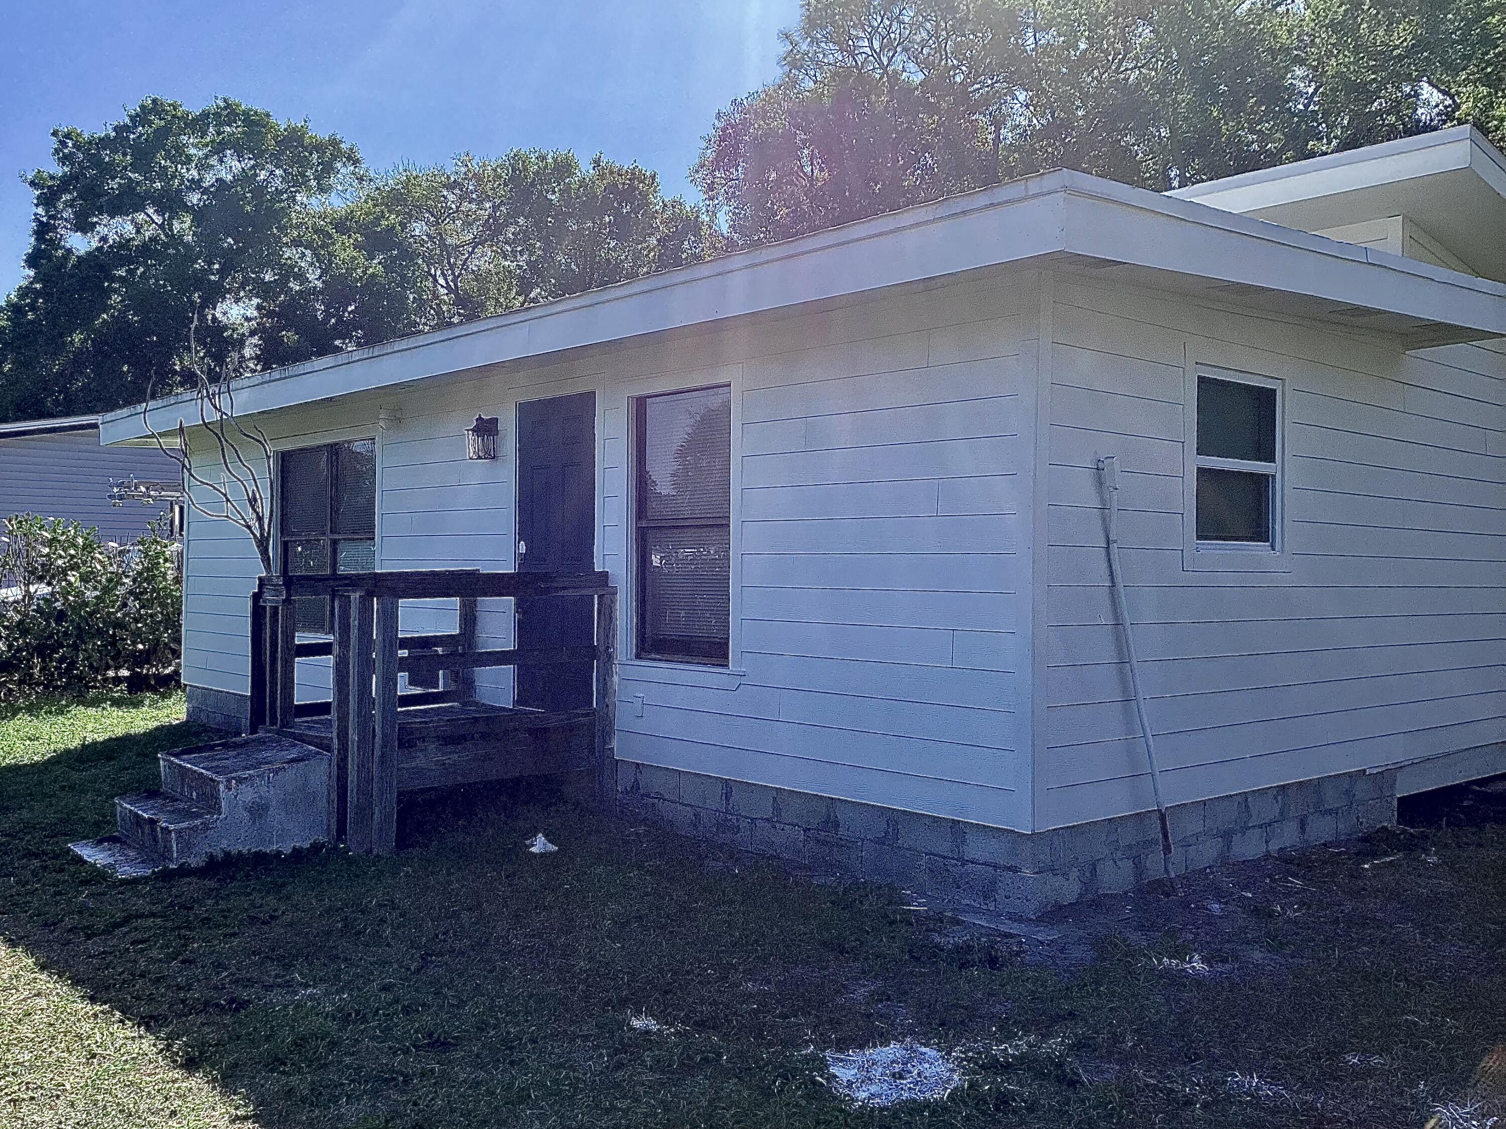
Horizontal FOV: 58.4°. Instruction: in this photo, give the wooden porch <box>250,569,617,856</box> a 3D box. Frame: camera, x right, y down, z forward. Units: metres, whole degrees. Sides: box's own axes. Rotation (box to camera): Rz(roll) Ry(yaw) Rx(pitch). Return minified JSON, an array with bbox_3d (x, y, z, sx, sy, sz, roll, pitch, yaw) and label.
[{"bbox_3d":[-1.981,0.794,8.167,1.660,1.505,1.700,1,-1,-42],"label":"wooden porch"}]

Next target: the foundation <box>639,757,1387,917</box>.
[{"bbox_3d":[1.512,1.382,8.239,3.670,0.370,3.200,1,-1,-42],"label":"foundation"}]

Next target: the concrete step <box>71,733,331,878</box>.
[{"bbox_3d":[-2.996,1.288,7.302,1.070,0.535,0.940,1,-1,-42],"label":"concrete step"}]

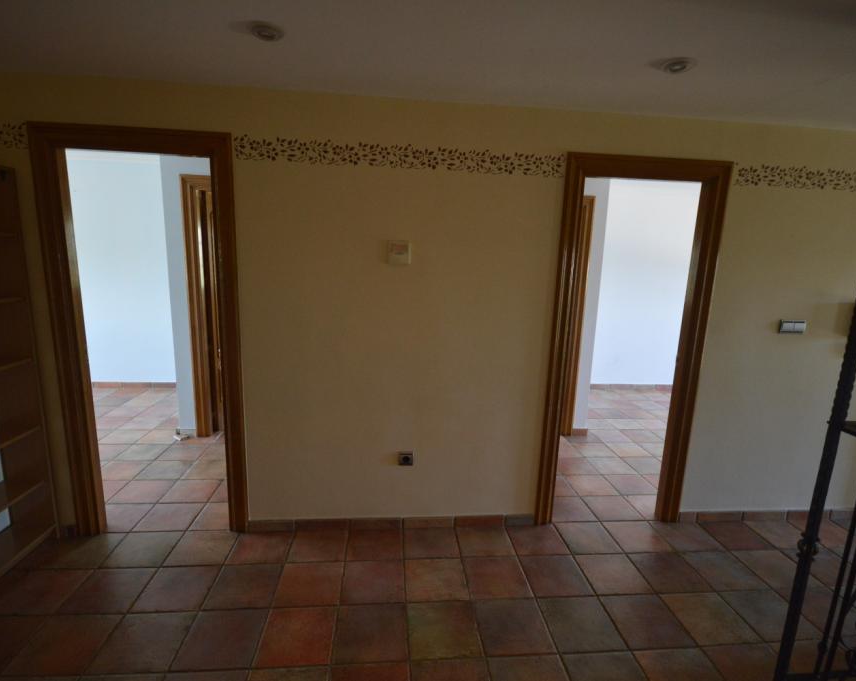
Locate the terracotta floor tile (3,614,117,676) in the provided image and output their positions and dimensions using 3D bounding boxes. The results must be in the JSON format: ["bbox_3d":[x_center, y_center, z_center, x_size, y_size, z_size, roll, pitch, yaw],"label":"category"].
[{"bbox_3d":[-1.475,1.238,1.732,0.304,0.010,0.288,1,11,-5],"label":"terracotta floor tile"}]

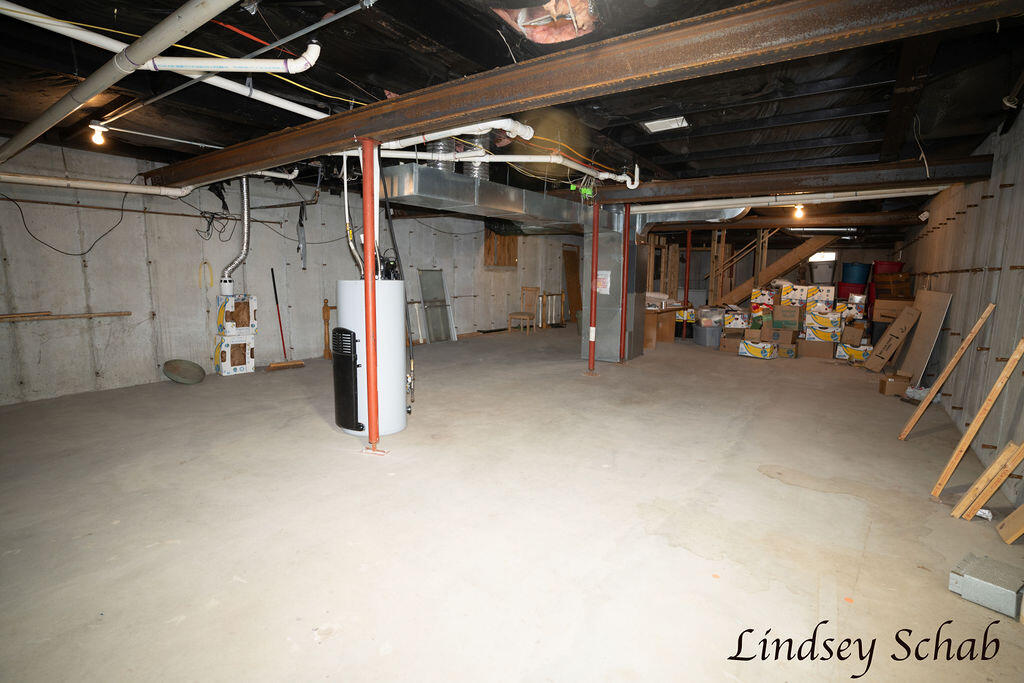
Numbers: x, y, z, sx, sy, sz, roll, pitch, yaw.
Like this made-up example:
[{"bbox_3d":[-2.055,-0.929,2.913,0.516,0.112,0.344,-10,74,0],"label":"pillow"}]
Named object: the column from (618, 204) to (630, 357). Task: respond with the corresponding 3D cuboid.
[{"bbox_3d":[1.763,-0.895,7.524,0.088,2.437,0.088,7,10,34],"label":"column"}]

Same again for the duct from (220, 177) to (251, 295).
[{"bbox_3d":[-3.558,-1.373,6.208,0.170,1.583,0.440,7,10,34],"label":"duct"}]

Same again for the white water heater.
[{"bbox_3d":[-1.232,0.117,4.280,0.586,1.307,0.586,1,8,0],"label":"white water heater"}]

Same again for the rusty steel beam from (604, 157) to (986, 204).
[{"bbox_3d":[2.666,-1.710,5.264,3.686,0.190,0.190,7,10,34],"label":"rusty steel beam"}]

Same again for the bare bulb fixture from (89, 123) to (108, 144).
[{"bbox_3d":[-3.244,-1.635,3.801,0.120,0.170,0.120,6,10,35],"label":"bare bulb fixture"}]

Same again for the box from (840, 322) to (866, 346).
[{"bbox_3d":[5.856,-0.120,8.309,0.270,0.310,0.280,15,14,34],"label":"box"}]

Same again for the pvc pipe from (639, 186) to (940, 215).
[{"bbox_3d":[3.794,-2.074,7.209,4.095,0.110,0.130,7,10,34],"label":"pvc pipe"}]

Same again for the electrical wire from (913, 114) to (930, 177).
[{"bbox_3d":[3.155,-1.503,3.726,0.150,0.470,0.070,6,10,35],"label":"electrical wire"}]

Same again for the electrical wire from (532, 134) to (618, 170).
[{"bbox_3d":[0.630,-1.747,4.585,0.120,0.130,1.700,6,10,35],"label":"electrical wire"}]

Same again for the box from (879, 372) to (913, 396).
[{"bbox_3d":[4.551,0.533,5.762,0.225,0.200,0.225,3,8,17],"label":"box"}]

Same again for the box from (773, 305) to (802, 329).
[{"bbox_3d":[4.781,-0.416,8.376,0.380,0.400,0.360,6,10,35],"label":"box"}]

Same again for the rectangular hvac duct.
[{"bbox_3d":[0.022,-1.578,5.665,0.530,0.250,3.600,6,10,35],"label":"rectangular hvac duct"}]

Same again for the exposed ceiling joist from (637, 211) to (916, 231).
[{"bbox_3d":[4.787,-2.249,9.209,4.900,0.190,0.120,6,10,35],"label":"exposed ceiling joist"}]

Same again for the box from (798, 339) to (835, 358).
[{"bbox_3d":[5.283,0.132,8.381,0.520,0.280,0.410,5,9,27],"label":"box"}]

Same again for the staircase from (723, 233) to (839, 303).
[{"bbox_3d":[5.167,-1.131,10.475,3.050,2.180,0.920,7,10,34],"label":"staircase"}]

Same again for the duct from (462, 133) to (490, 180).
[{"bbox_3d":[-0.369,-1.895,4.980,0.270,0.520,0.270,1,8,0],"label":"duct"}]

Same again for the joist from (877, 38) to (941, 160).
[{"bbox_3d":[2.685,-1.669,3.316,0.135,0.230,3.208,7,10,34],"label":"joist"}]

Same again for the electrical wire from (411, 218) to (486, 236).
[{"bbox_3d":[-1.216,-2.341,9.867,0.040,0.240,2.200,6,10,35],"label":"electrical wire"}]

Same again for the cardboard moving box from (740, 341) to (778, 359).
[{"bbox_3d":[4.274,0.135,8.346,0.400,0.250,0.510,-6,11,-41],"label":"cardboard moving box"}]

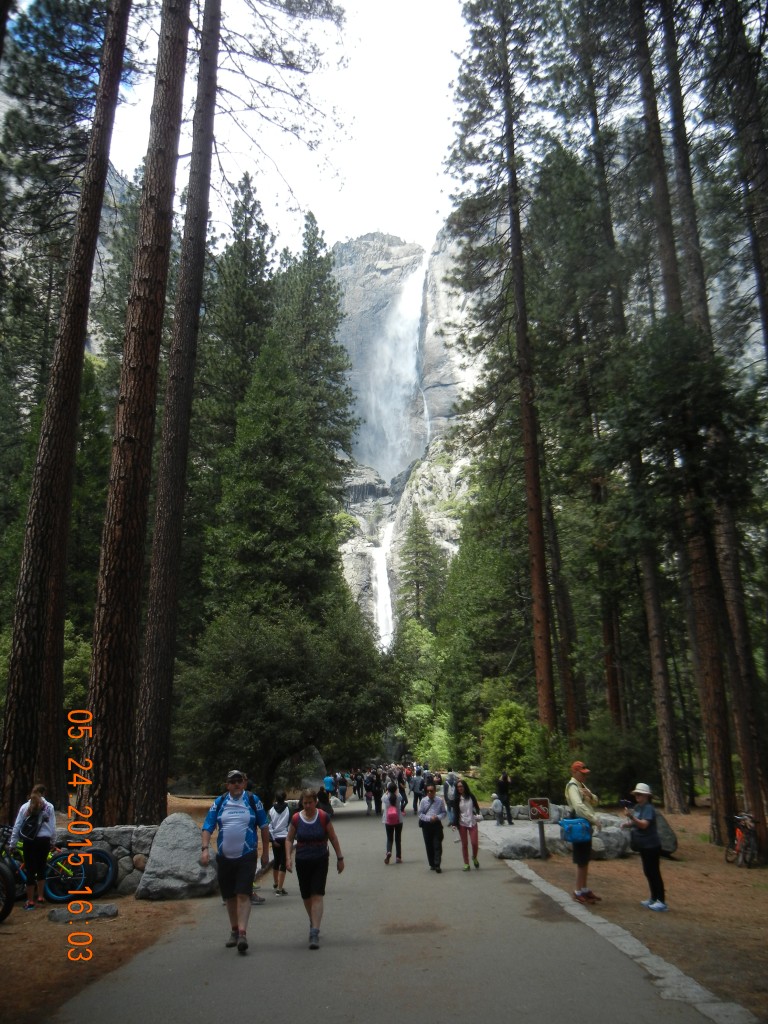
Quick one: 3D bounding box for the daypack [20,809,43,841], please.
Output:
[{"bbox_3d":[-4.945,4.390,12.467,0.240,0.380,0.140,29,-15,-2],"label":"daypack"}]

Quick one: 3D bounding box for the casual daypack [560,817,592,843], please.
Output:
[{"bbox_3d":[2.690,4.437,12.401,0.400,0.330,0.200,1,-17,-4],"label":"casual daypack"}]

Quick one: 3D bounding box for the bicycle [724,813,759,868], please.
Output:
[{"bbox_3d":[6.870,6.314,17.112,0.560,1.000,1.620,-3,-17,9],"label":"bicycle"}]

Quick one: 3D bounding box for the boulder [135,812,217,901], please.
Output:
[{"bbox_3d":[-3.106,5.156,13.284,1.170,1.150,0.850,3,-17,-9],"label":"boulder"}]

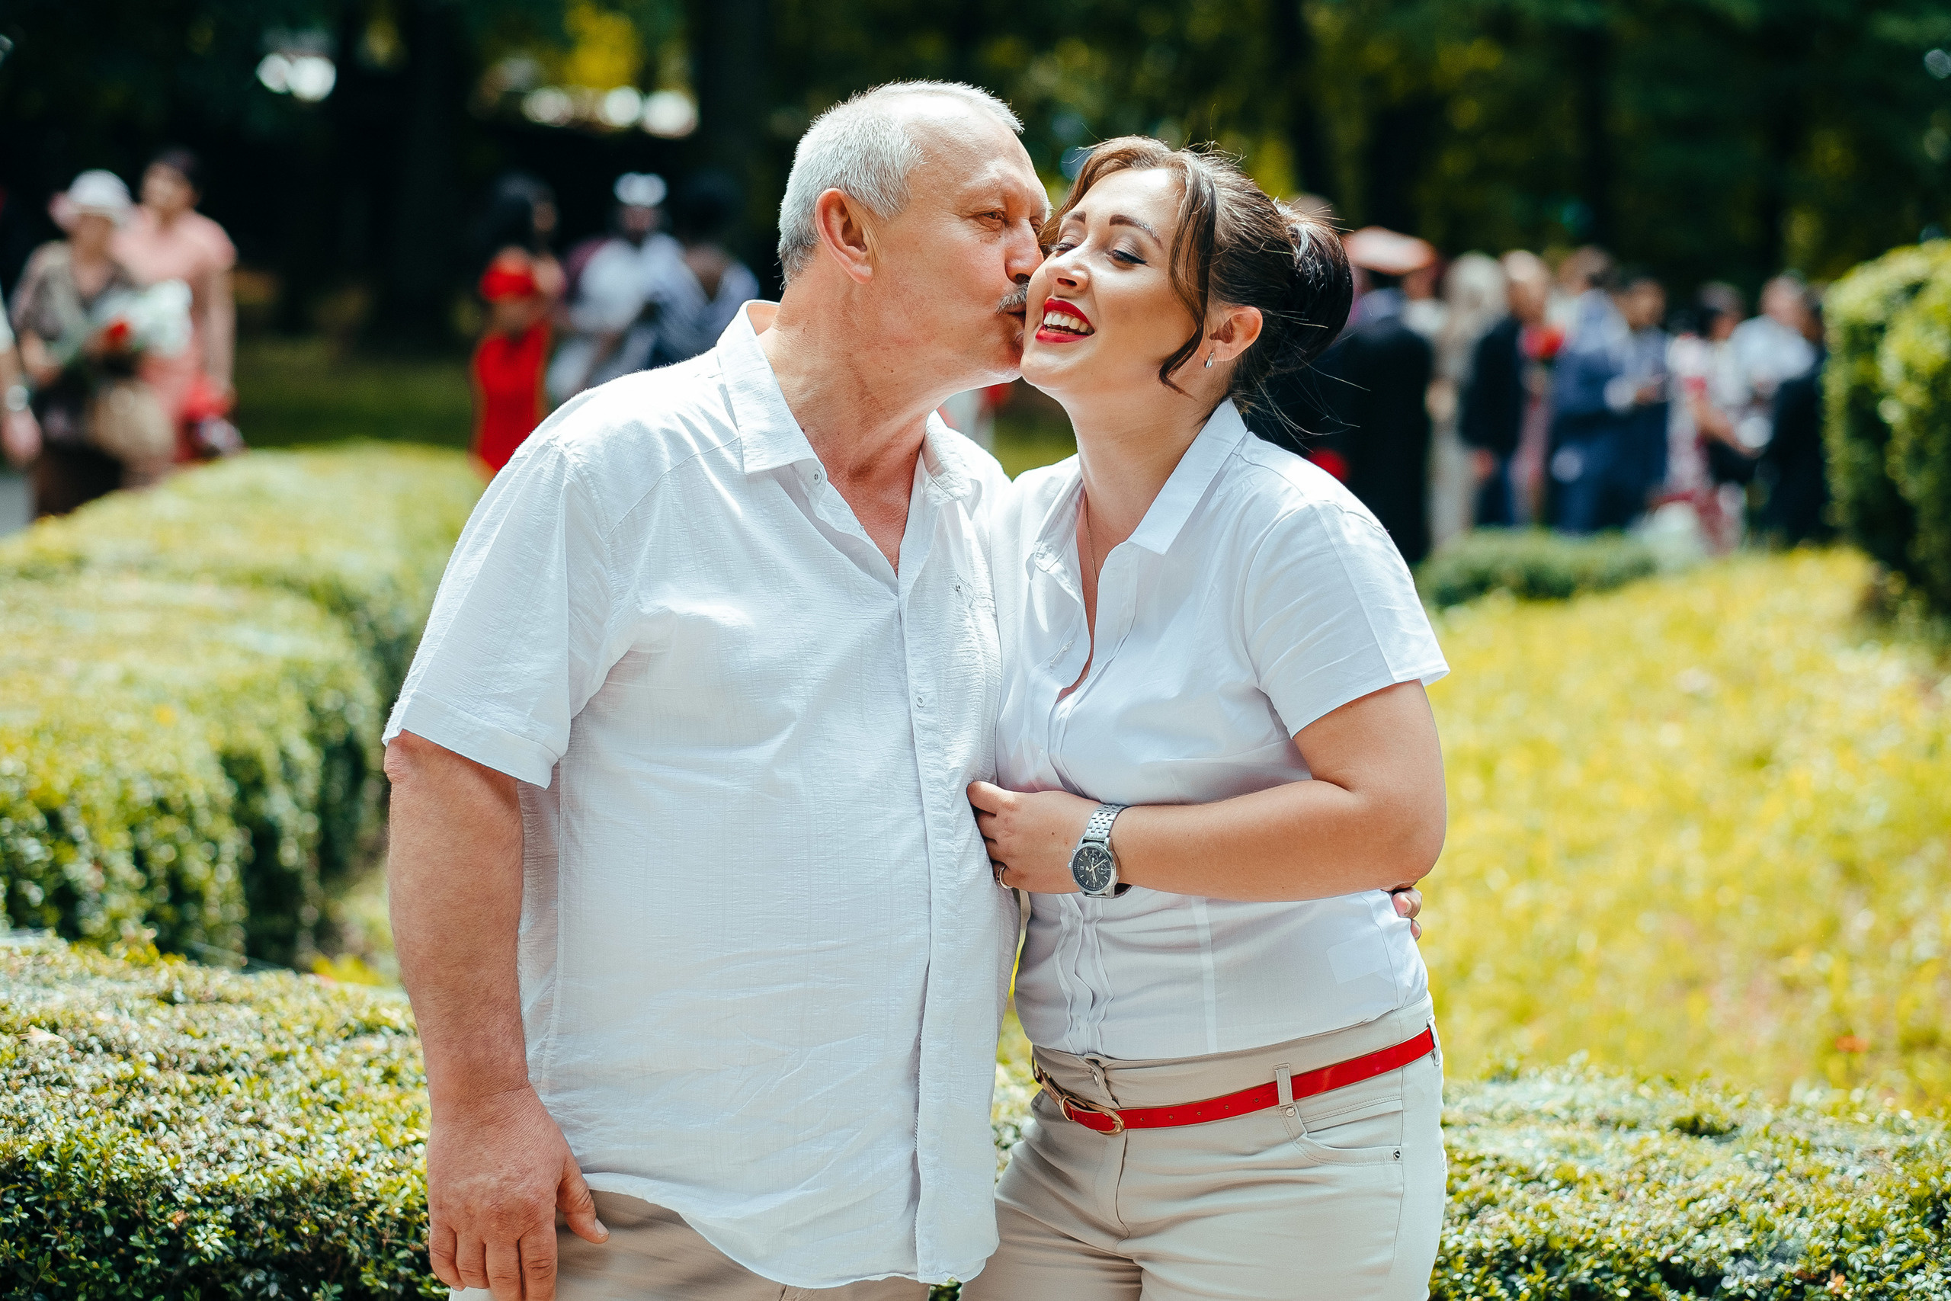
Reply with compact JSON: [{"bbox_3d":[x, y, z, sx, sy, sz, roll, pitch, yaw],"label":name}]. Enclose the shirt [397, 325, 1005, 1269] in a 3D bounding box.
[{"bbox_3d":[-0.160,0.106,3.520,0.570,0.740,0.360,-4,6,-35],"label":"shirt"}]

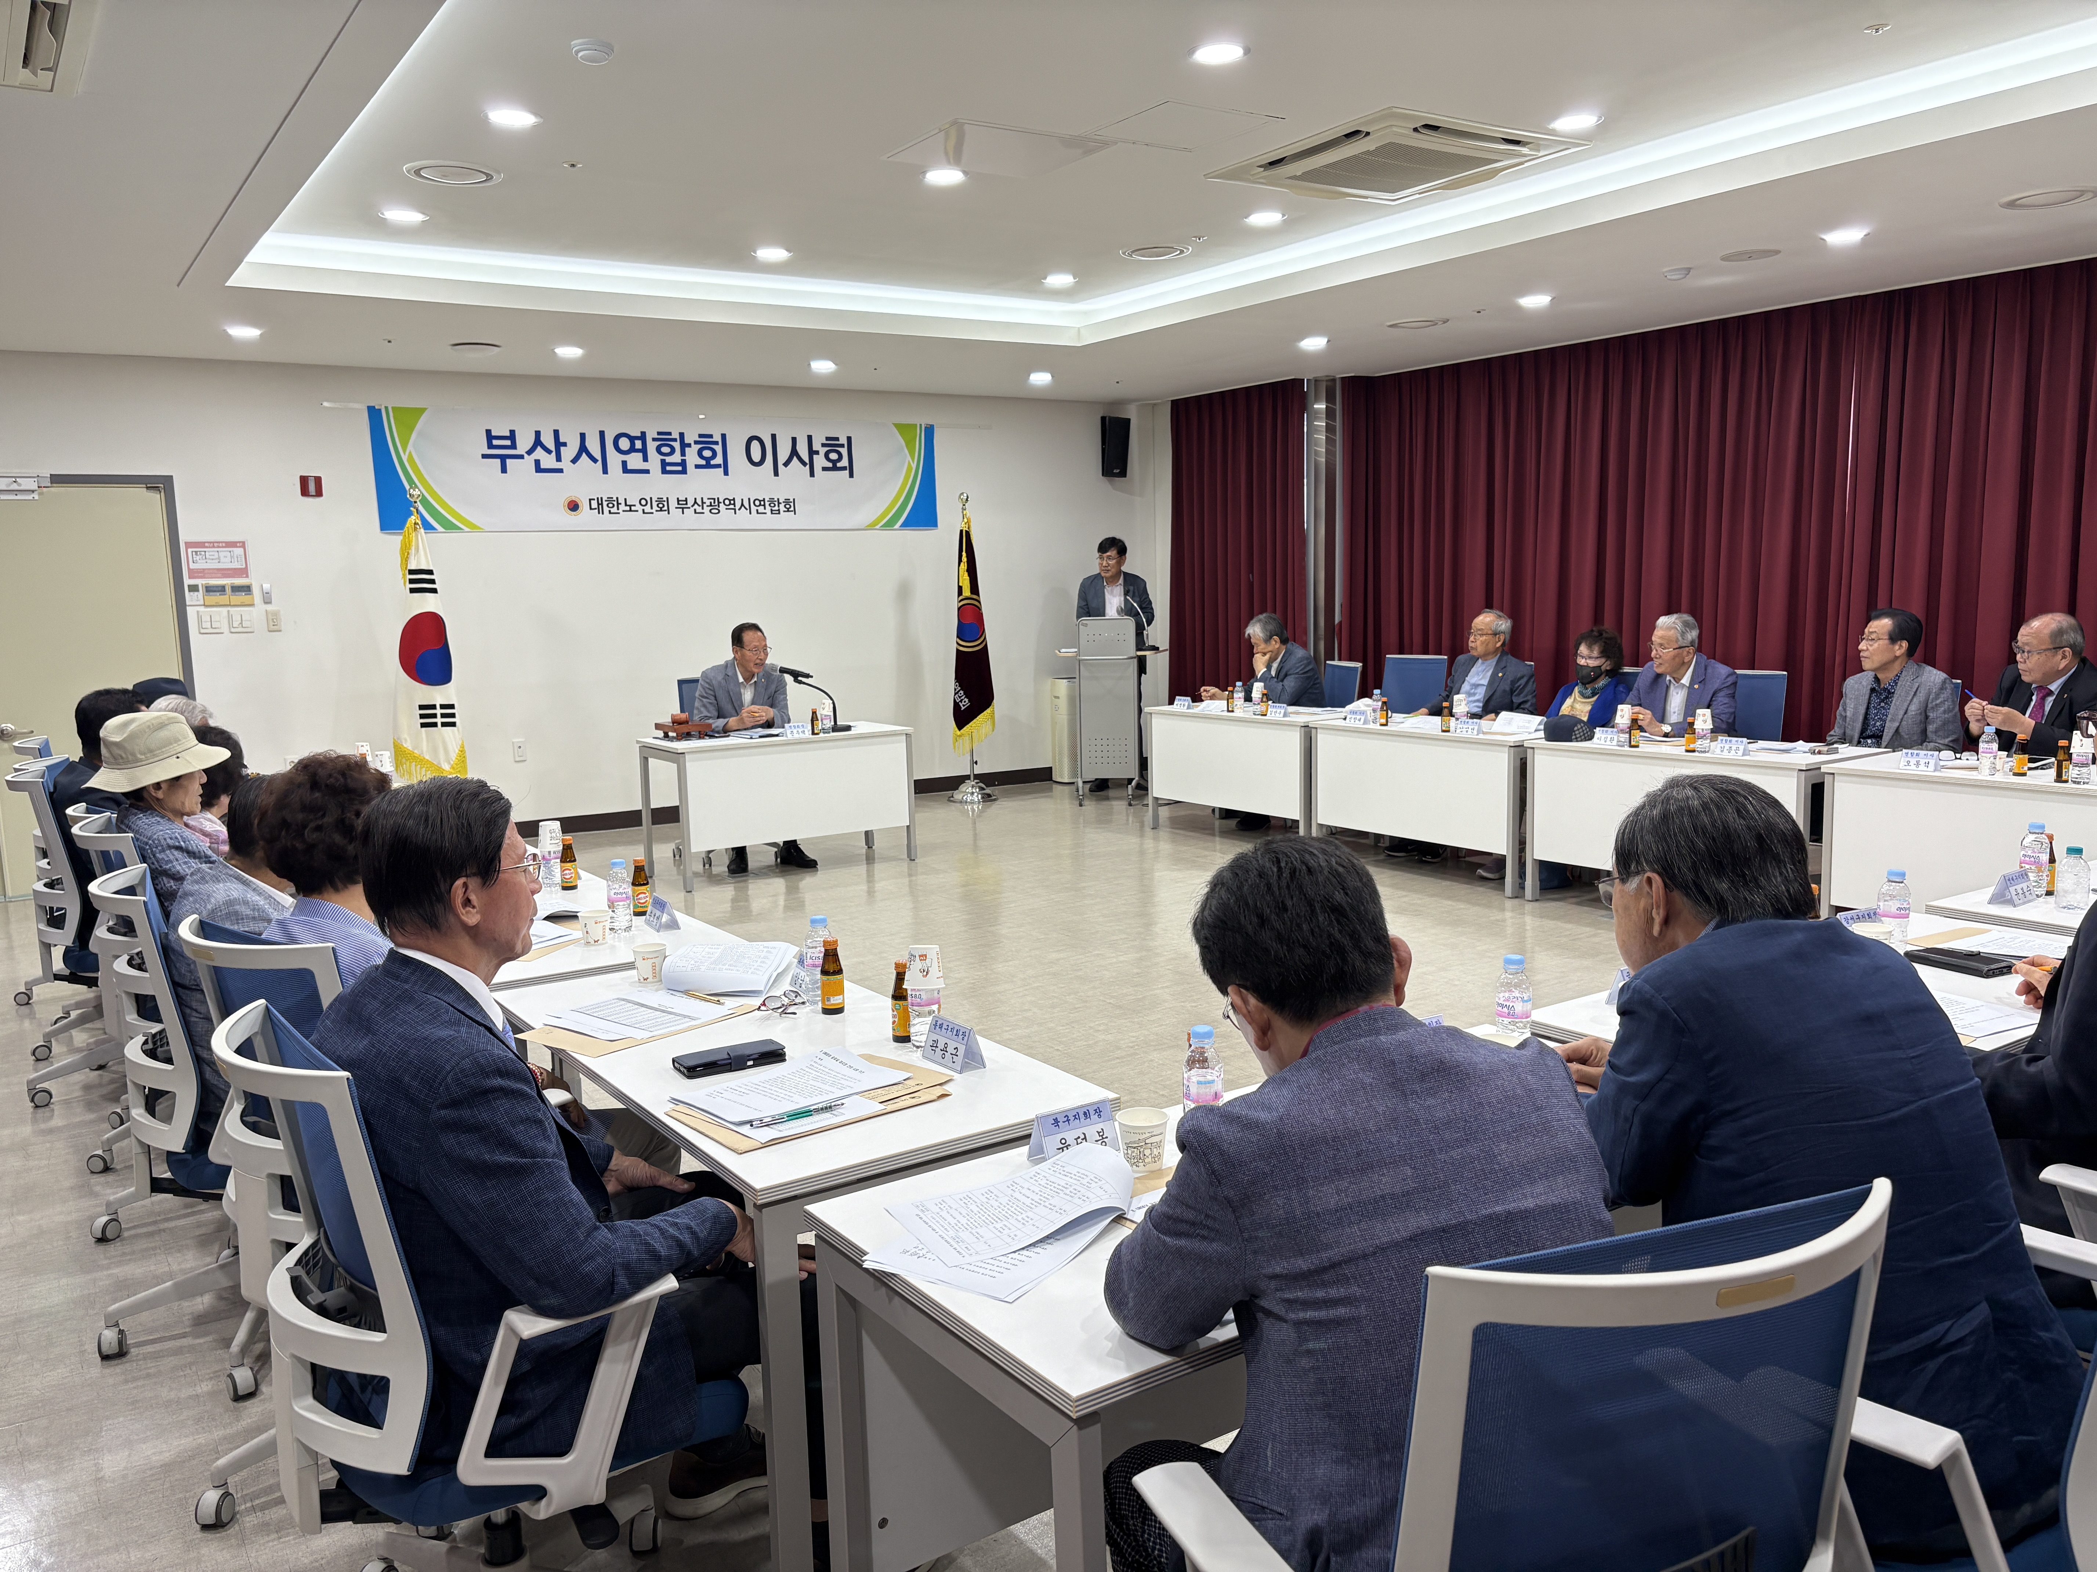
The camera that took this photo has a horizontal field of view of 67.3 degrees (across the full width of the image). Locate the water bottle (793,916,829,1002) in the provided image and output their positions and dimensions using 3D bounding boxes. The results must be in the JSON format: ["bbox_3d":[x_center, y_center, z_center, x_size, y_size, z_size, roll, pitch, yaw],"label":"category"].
[{"bbox_3d":[-0.443,0.333,3.006,0.062,0.167,0.062,-2,8,0],"label":"water bottle"}]

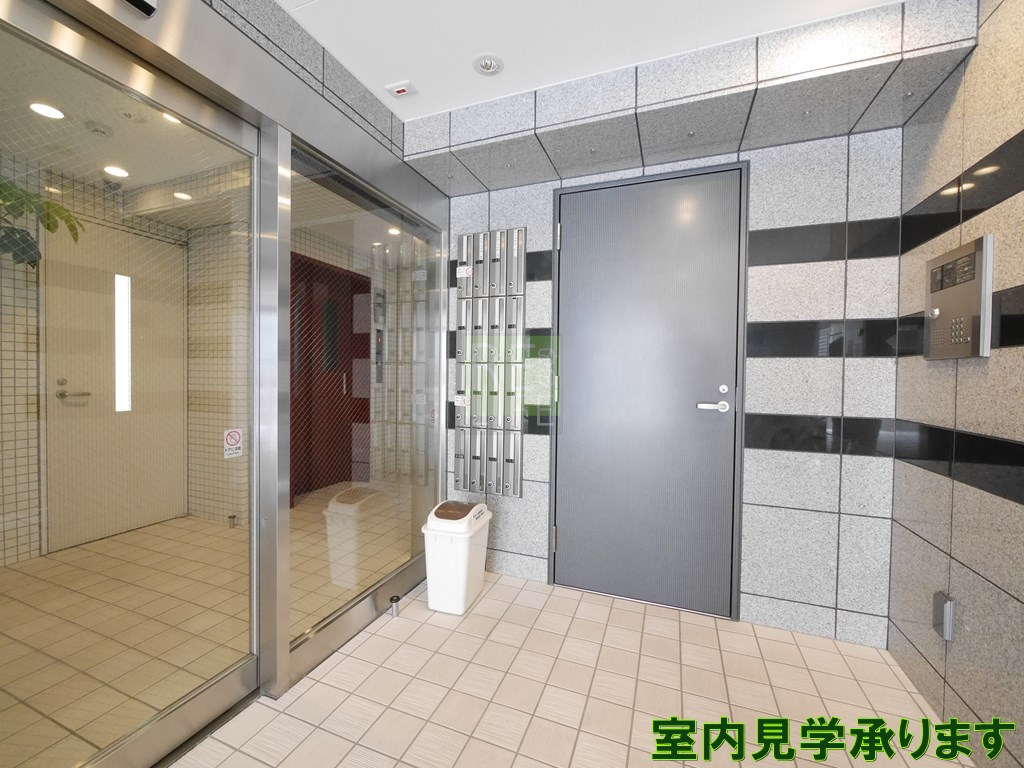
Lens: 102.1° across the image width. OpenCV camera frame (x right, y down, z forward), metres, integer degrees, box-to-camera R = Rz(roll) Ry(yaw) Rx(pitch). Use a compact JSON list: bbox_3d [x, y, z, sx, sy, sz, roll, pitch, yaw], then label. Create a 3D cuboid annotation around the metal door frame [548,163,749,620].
[{"bbox_3d":[0.628,0.034,2.018,0.879,2.037,0.100,1,1,20],"label":"metal door frame"}]

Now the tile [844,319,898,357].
[{"bbox_3d":[1.465,-0.187,1.698,0.170,0.157,0.022,1,1,21],"label":"tile"}]

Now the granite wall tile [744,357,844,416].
[{"bbox_3d":[1.198,0.009,1.774,0.359,0.242,0.020,1,1,20],"label":"granite wall tile"}]

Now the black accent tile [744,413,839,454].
[{"bbox_3d":[1.209,0.213,1.793,0.355,0.157,0.020,1,1,21],"label":"black accent tile"}]

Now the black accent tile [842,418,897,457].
[{"bbox_3d":[1.443,0.213,1.686,0.169,0.156,0.020,1,1,20],"label":"black accent tile"}]

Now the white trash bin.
[{"bbox_3d":[-0.254,0.812,2.011,0.241,0.470,0.306,1,1,16],"label":"white trash bin"}]

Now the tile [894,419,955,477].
[{"bbox_3d":[1.483,0.225,1.489,0.022,0.155,0.366,1,1,21],"label":"tile"}]

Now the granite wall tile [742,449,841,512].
[{"bbox_3d":[1.206,0.415,1.797,0.355,0.247,0.020,1,1,21],"label":"granite wall tile"}]

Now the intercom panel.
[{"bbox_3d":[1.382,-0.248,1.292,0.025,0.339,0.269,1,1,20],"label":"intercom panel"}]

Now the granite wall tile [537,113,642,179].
[{"bbox_3d":[0.366,-1.056,1.860,0.397,0.024,0.424,1,1,21],"label":"granite wall tile"}]

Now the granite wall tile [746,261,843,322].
[{"bbox_3d":[1.217,-0.391,1.780,0.355,0.245,0.020,1,1,21],"label":"granite wall tile"}]

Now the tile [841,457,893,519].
[{"bbox_3d":[1.458,0.422,1.708,0.170,0.246,0.022,1,1,21],"label":"tile"}]

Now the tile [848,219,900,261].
[{"bbox_3d":[1.452,-0.581,1.670,0.170,0.155,0.020,1,1,20],"label":"tile"}]

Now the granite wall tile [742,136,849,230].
[{"bbox_3d":[1.188,-0.841,1.764,0.394,0.354,0.020,1,1,20],"label":"granite wall tile"}]

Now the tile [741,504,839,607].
[{"bbox_3d":[1.202,0.740,1.804,0.355,0.403,0.020,1,1,21],"label":"tile"}]

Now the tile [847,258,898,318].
[{"bbox_3d":[1.468,-0.387,1.695,0.170,0.244,0.022,1,1,21],"label":"tile"}]

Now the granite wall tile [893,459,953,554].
[{"bbox_3d":[1.480,0.426,1.492,0.022,0.246,0.366,1,1,21],"label":"granite wall tile"}]

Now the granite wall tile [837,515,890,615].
[{"bbox_3d":[1.450,0.745,1.711,0.174,0.403,0.020,1,1,21],"label":"granite wall tile"}]

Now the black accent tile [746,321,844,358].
[{"bbox_3d":[1.214,-0.191,1.785,0.355,0.156,0.020,1,1,21],"label":"black accent tile"}]

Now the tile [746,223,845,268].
[{"bbox_3d":[1.221,-0.592,1.785,0.352,0.156,0.022,1,1,21],"label":"tile"}]

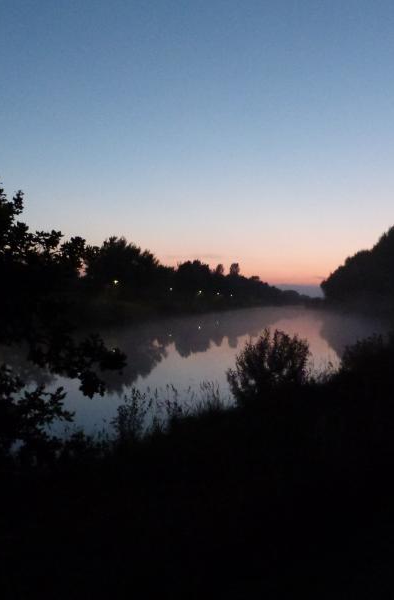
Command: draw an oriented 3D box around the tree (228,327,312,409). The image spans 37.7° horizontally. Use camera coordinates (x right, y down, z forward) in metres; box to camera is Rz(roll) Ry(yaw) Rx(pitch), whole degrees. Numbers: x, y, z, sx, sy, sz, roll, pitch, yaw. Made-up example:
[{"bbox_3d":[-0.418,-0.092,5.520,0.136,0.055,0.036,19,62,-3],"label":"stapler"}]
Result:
[{"bbox_3d":[1.600,1.570,13.000,1.850,1.850,1.750,0,0,0],"label":"tree"}]

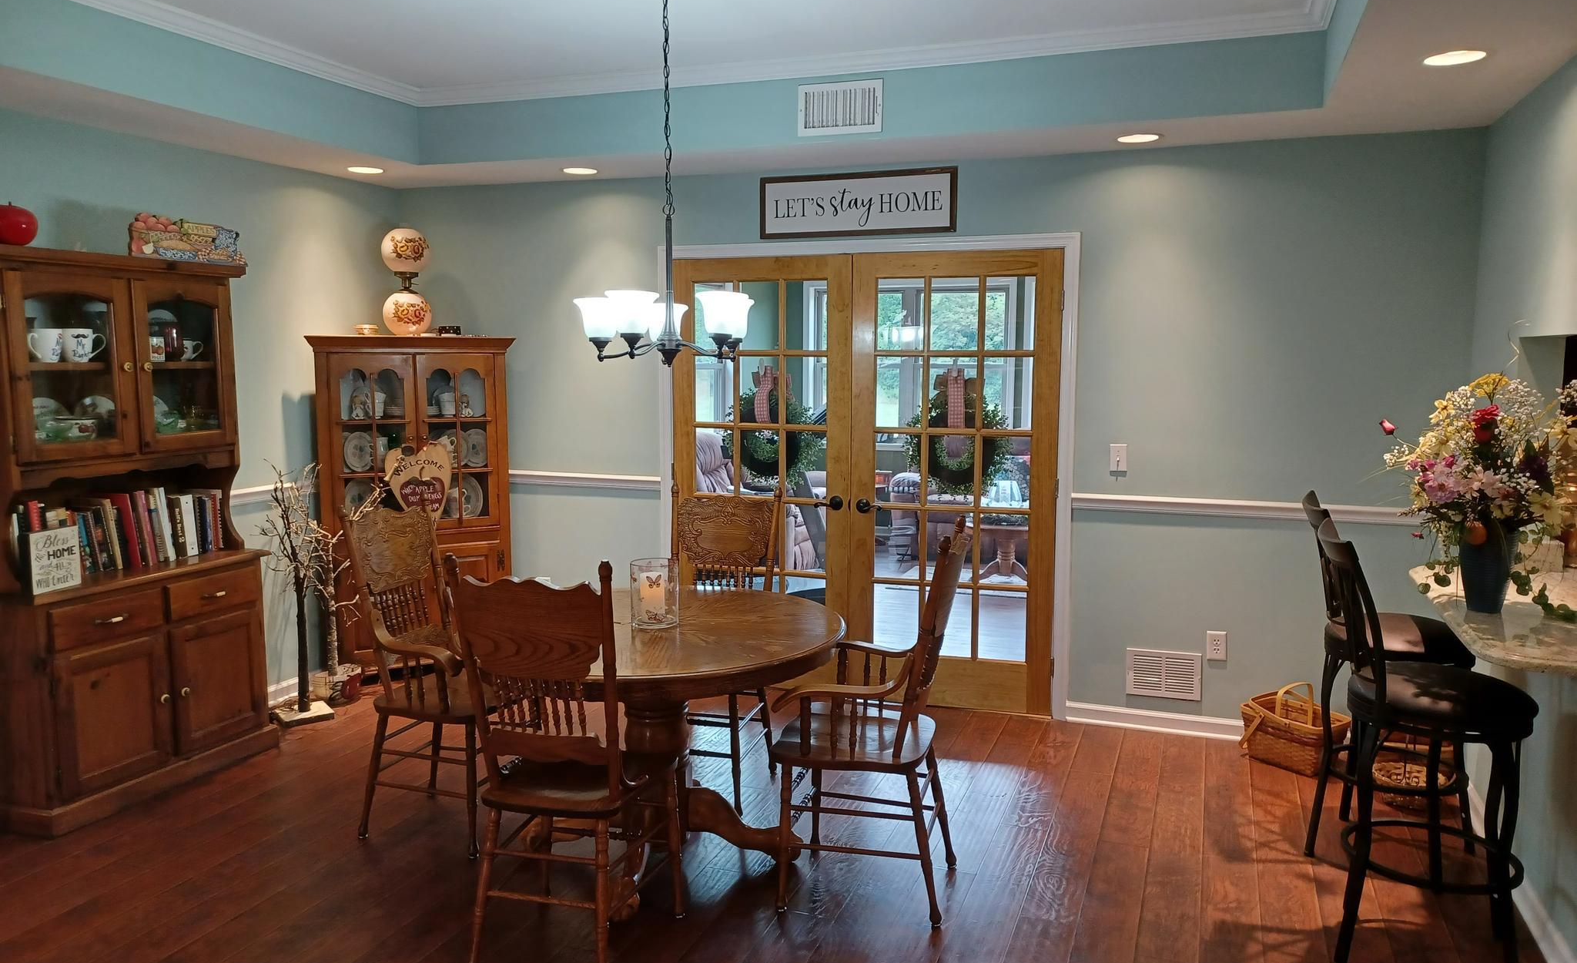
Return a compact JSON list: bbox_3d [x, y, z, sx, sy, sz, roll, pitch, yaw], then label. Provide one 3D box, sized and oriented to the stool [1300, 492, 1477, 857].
[{"bbox_3d":[1.921,0.633,3.633,0.550,1.150,0.480,3,7,25],"label":"stool"}]

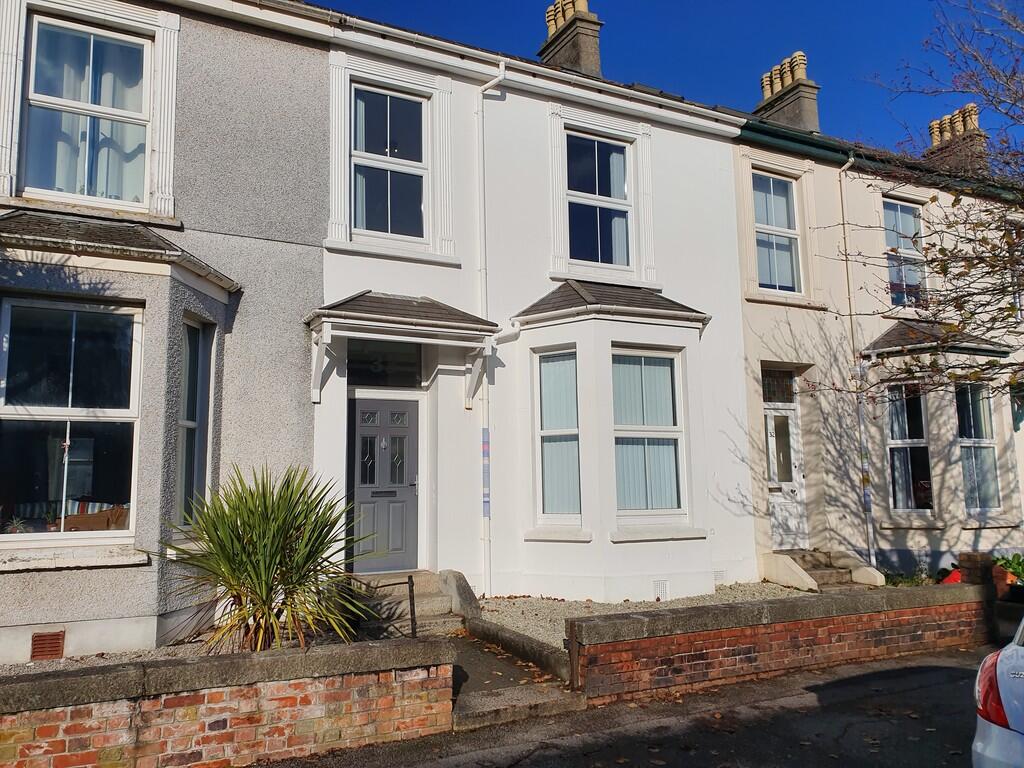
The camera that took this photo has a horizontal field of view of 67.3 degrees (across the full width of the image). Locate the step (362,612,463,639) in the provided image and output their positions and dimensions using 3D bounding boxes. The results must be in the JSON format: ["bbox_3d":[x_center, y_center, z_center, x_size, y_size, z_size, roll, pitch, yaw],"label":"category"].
[{"bbox_3d":[-1.055,2.491,7.892,1.103,0.121,0.374,3,-8,-27],"label":"step"}]

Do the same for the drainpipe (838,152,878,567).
[{"bbox_3d":[5.516,-0.439,12.120,0.132,6.588,0.334,3,-8,-27],"label":"drainpipe"}]

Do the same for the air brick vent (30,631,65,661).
[{"bbox_3d":[-3.739,2.116,6.203,0.222,0.210,0.050,3,-8,-27],"label":"air brick vent"}]

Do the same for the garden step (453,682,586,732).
[{"bbox_3d":[-0.017,2.300,5.529,1.052,0.106,0.415,3,-8,-27],"label":"garden step"}]

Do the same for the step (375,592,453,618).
[{"bbox_3d":[-1.218,2.389,8.235,1.093,0.177,0.354,3,-8,-27],"label":"step"}]

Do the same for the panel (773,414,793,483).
[{"bbox_3d":[4.089,0.988,11.631,0.310,1.000,0.040,3,-8,-27],"label":"panel"}]

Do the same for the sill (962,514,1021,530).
[{"bbox_3d":[7.245,2.125,11.770,1.376,0.147,0.202,3,-8,-27],"label":"sill"}]

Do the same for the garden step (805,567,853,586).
[{"bbox_3d":[4.338,2.780,11.039,1.113,0.182,0.344,3,-8,-27],"label":"garden step"}]

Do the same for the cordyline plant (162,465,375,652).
[{"bbox_3d":[-1.865,1.388,6.040,1.567,1.489,1.534,3,-8,-27],"label":"cordyline plant"}]

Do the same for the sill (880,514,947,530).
[{"bbox_3d":[6.124,2.129,11.767,0.900,0.170,0.220,-4,-8,24],"label":"sill"}]

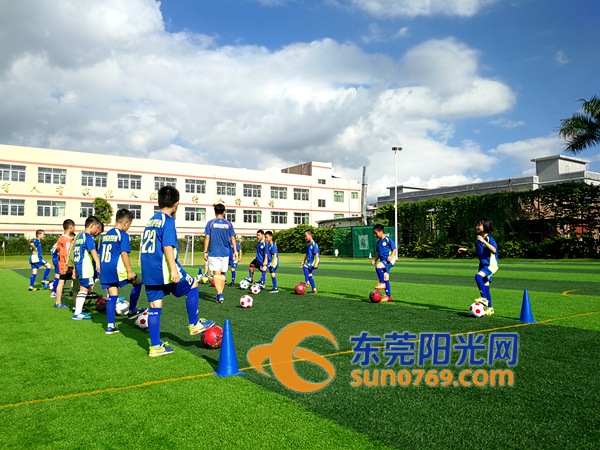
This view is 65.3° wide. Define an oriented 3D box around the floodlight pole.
[{"bbox_3d":[8.818,-1.916,42.500,0.500,10.200,1.000,2,-4,-31],"label":"floodlight pole"}]

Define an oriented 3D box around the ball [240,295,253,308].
[{"bbox_3d":[-0.827,1.200,7.300,0.210,0.210,0.210,0,-3,0],"label":"ball"}]

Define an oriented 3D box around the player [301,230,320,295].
[{"bbox_3d":[0.216,0.765,9.650,0.440,1.300,0.380,1,-4,-28],"label":"player"}]

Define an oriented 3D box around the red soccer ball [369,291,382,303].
[{"bbox_3d":[1.254,1.199,7.750,0.210,0.210,0.210,-1,-3,0],"label":"red soccer ball"}]

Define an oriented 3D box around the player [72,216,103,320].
[{"bbox_3d":[-2.808,0.568,6.200,0.460,1.370,0.400,2,-4,-40],"label":"player"}]

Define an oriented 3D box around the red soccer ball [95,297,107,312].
[{"bbox_3d":[-2.975,1.201,7.050,0.208,0.208,0.208,0,-3,0],"label":"red soccer ball"}]

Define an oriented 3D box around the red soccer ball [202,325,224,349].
[{"bbox_3d":[-0.783,1.020,4.220,0.210,0.210,0.210,-1,-3,0],"label":"red soccer ball"}]

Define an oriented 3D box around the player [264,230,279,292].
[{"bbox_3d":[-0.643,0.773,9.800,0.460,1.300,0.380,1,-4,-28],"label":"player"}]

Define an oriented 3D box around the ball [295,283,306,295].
[{"bbox_3d":[0.014,1.259,9.150,0.212,0.212,0.212,0,-3,0],"label":"ball"}]

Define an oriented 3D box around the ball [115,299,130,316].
[{"bbox_3d":[-2.492,1.176,6.600,0.208,0.208,0.208,0,-3,0],"label":"ball"}]

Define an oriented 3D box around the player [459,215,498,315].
[{"bbox_3d":[2.386,0.547,6.220,0.520,1.320,0.420,1,-4,-28],"label":"player"}]

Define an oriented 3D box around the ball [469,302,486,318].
[{"bbox_3d":[2.314,1.095,6.080,0.210,0.210,0.210,-1,-3,0],"label":"ball"}]

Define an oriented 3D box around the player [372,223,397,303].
[{"bbox_3d":[1.440,0.652,7.950,0.450,1.320,0.400,2,-4,-35],"label":"player"}]

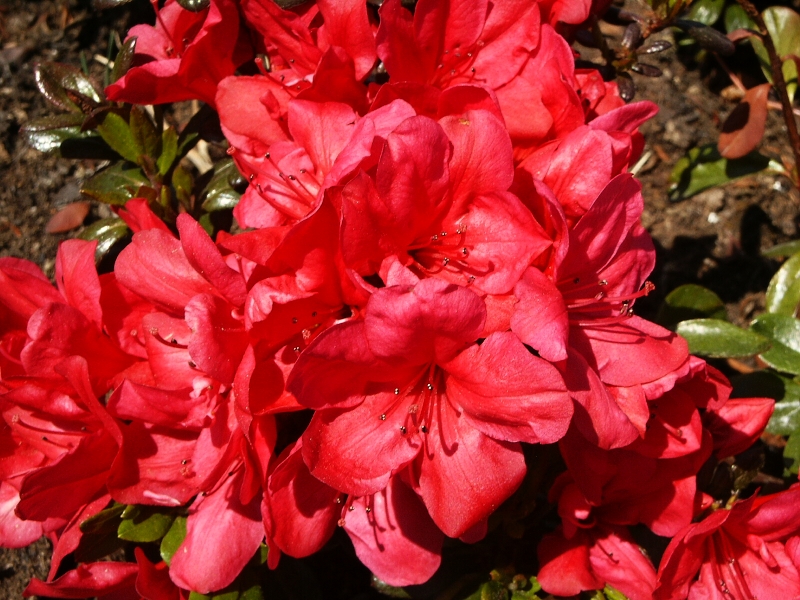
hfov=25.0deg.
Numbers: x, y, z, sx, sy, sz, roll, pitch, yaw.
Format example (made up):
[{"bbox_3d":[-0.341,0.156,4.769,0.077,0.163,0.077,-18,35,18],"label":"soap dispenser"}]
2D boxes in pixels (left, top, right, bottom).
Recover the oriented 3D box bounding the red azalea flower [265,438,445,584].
[{"bbox_3d":[-0.008,0.050,0.455,0.056,0.052,0.038,5,22,11],"label":"red azalea flower"}]

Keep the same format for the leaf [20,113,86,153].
[{"bbox_3d":[-0.093,-0.045,0.485,0.018,0.005,0.012,-2,60,-1],"label":"leaf"}]

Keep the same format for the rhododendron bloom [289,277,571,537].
[{"bbox_3d":[0.007,0.025,0.430,0.067,0.060,0.038,2,21,4],"label":"rhododendron bloom"}]

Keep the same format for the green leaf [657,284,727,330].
[{"bbox_3d":[0.077,0.002,0.475,0.018,0.005,0.013,13,61,7],"label":"green leaf"}]

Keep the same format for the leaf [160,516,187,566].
[{"bbox_3d":[-0.058,0.061,0.460,0.009,0.003,0.015,22,77,15],"label":"leaf"}]

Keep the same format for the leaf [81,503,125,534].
[{"bbox_3d":[-0.076,0.056,0.465,0.015,0.004,0.009,-27,50,-7],"label":"leaf"}]

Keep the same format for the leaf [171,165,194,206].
[{"bbox_3d":[-0.057,-0.030,0.478,0.006,0.004,0.012,-6,72,4],"label":"leaf"}]

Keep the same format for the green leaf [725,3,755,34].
[{"bbox_3d":[0.100,-0.083,0.530,0.011,0.004,0.009,-32,65,-17],"label":"green leaf"}]

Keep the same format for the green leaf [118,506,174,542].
[{"bbox_3d":[-0.065,0.057,0.460,0.015,0.003,0.009,-26,69,-4],"label":"green leaf"}]

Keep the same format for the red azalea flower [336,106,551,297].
[{"bbox_3d":[0.011,-0.023,0.438,0.054,0.036,0.051,1,85,-22],"label":"red azalea flower"}]

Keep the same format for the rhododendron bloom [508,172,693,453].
[{"bbox_3d":[0.048,0.003,0.448,0.054,0.064,0.042,6,-4,-41],"label":"rhododendron bloom"}]

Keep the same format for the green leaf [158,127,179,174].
[{"bbox_3d":[-0.061,-0.039,0.475,0.006,0.003,0.013,19,90,18],"label":"green leaf"}]

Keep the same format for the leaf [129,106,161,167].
[{"bbox_3d":[-0.067,-0.043,0.478,0.008,0.005,0.018,-12,75,-12],"label":"leaf"}]

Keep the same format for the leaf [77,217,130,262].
[{"bbox_3d":[-0.079,-0.016,0.480,0.017,0.005,0.011,-15,53,-4],"label":"leaf"}]

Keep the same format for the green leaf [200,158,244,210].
[{"bbox_3d":[-0.048,-0.031,0.480,0.011,0.005,0.017,41,66,14],"label":"green leaf"}]

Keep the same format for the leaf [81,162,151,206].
[{"bbox_3d":[-0.075,-0.031,0.480,0.019,0.004,0.013,-5,56,4],"label":"leaf"}]

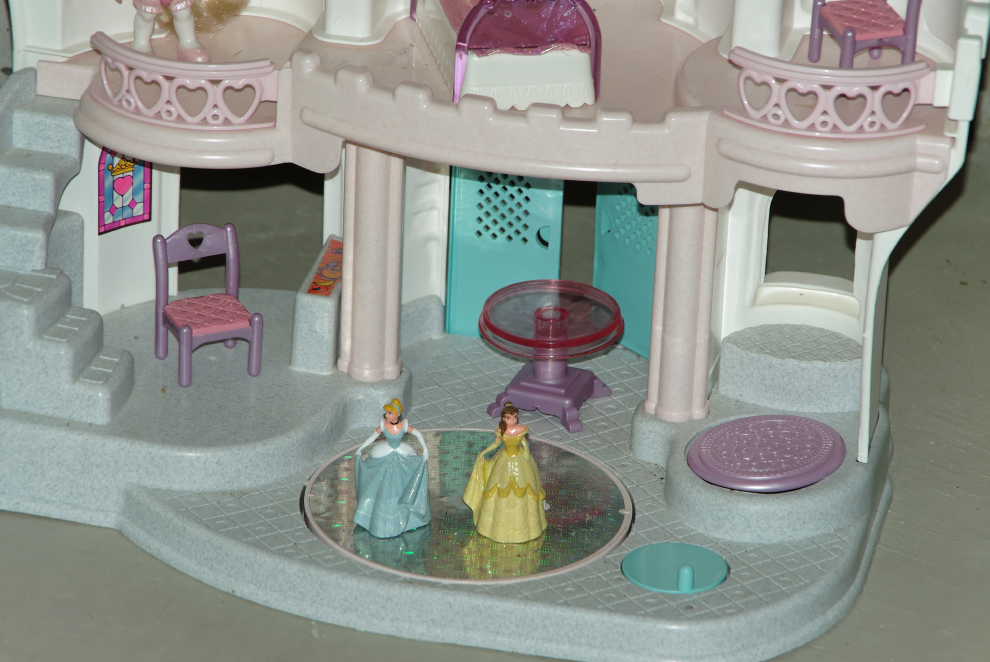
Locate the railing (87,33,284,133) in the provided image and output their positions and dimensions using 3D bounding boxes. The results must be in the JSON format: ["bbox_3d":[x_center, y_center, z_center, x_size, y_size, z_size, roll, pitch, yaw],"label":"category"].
[{"bbox_3d":[-0.202,-0.156,3.523,0.124,0.043,0.036,10,28,15],"label":"railing"}]

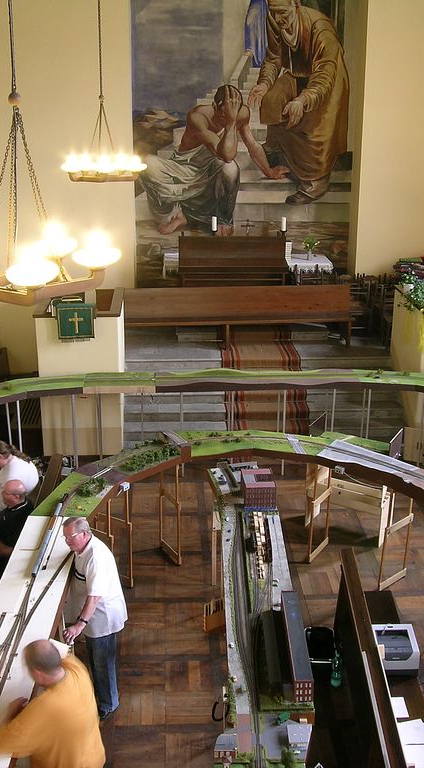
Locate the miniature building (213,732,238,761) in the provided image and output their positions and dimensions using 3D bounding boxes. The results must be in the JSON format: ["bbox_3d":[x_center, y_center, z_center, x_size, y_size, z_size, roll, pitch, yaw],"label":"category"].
[{"bbox_3d":[0.075,1.958,4.509,0.130,0.110,0.115,-1,19,-3],"label":"miniature building"}]

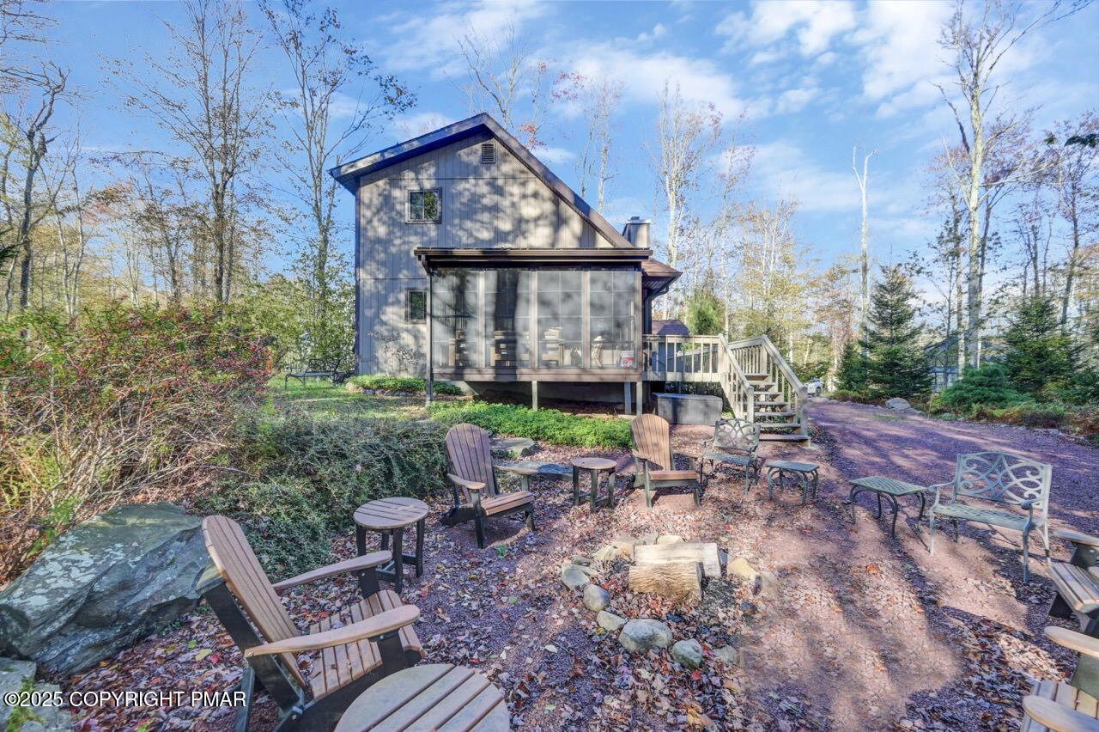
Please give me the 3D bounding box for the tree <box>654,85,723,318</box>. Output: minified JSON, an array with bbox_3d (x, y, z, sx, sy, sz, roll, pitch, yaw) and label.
[{"bbox_3d":[8.000,-7.300,25.000,4.200,18.500,4.200,0,0,0],"label":"tree"}]

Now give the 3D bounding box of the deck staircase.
[{"bbox_3d":[3.450,0.340,8.900,2.800,2.080,1.750,0,0,0],"label":"deck staircase"}]

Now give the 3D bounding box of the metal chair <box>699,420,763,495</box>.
[{"bbox_3d":[2.420,1.165,5.780,0.620,0.870,0.640,0,0,41],"label":"metal chair"}]

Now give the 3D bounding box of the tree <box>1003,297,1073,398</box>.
[{"bbox_3d":[21.700,-0.600,19.000,2.500,5.100,2.500,0,0,0],"label":"tree"}]

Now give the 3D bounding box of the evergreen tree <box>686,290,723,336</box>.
[{"bbox_3d":[8.700,-1.200,24.000,2.300,6.000,2.300,0,0,20],"label":"evergreen tree"}]

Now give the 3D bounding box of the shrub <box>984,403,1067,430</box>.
[{"bbox_3d":[13.550,1.360,12.200,1.300,0.750,1.600,0,0,-42],"label":"shrub"}]

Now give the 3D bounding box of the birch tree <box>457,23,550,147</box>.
[{"bbox_3d":[-2.530,-8.700,23.500,5.000,20.300,4.700,0,0,0],"label":"birch tree"}]

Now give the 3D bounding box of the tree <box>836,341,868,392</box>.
[{"bbox_3d":[16.600,0.050,23.500,1.800,3.000,1.800,0,0,35],"label":"tree"}]

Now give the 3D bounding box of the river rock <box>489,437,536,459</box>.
[{"bbox_3d":[-0.630,1.340,7.100,0.950,0.320,0.800,0,0,0],"label":"river rock"}]

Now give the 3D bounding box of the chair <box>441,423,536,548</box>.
[{"bbox_3d":[-0.650,1.085,4.170,0.750,0.960,0.860,0,0,-44],"label":"chair"}]

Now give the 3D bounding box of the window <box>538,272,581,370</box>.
[{"bbox_3d":[0.230,-1.002,9.150,0.970,2.100,0.080,0,0,0],"label":"window"}]

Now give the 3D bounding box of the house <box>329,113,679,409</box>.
[{"bbox_3d":[-1.150,-2.850,14.600,9.200,7.600,11.000,0,0,0],"label":"house"}]

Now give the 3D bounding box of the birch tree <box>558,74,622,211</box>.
[{"bbox_3d":[2.480,-8.100,26.000,3.900,19.200,3.700,0,0,0],"label":"birch tree"}]

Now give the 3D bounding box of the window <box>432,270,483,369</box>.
[{"bbox_3d":[-1.986,-1.002,9.150,1.040,2.100,0.080,0,0,0],"label":"window"}]

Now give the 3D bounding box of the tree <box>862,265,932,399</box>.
[{"bbox_3d":[18.700,-1.750,23.000,3.100,7.600,3.100,0,0,0],"label":"tree"}]

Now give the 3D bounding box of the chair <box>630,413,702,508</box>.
[{"bbox_3d":[1.400,1.140,5.330,0.730,0.980,0.870,0,0,-6],"label":"chair"}]

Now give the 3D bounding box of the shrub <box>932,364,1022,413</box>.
[{"bbox_3d":[15.500,0.880,15.500,2.600,1.800,2.600,0,0,45],"label":"shrub"}]

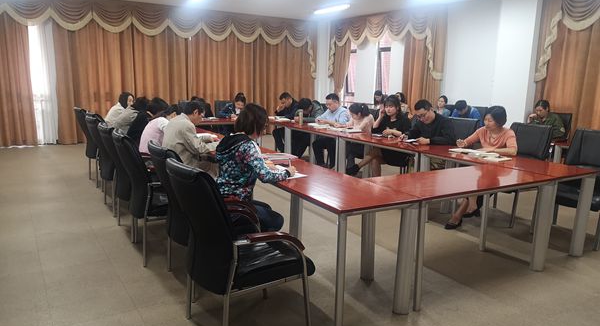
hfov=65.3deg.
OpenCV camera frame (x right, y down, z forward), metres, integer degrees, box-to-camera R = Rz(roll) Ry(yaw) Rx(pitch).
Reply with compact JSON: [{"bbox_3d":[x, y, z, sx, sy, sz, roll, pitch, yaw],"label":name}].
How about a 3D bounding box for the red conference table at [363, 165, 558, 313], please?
[{"bbox_3d":[1.165,0.489,3.489,1.380,0.760,0.620,-5,12,-30],"label":"red conference table"}]

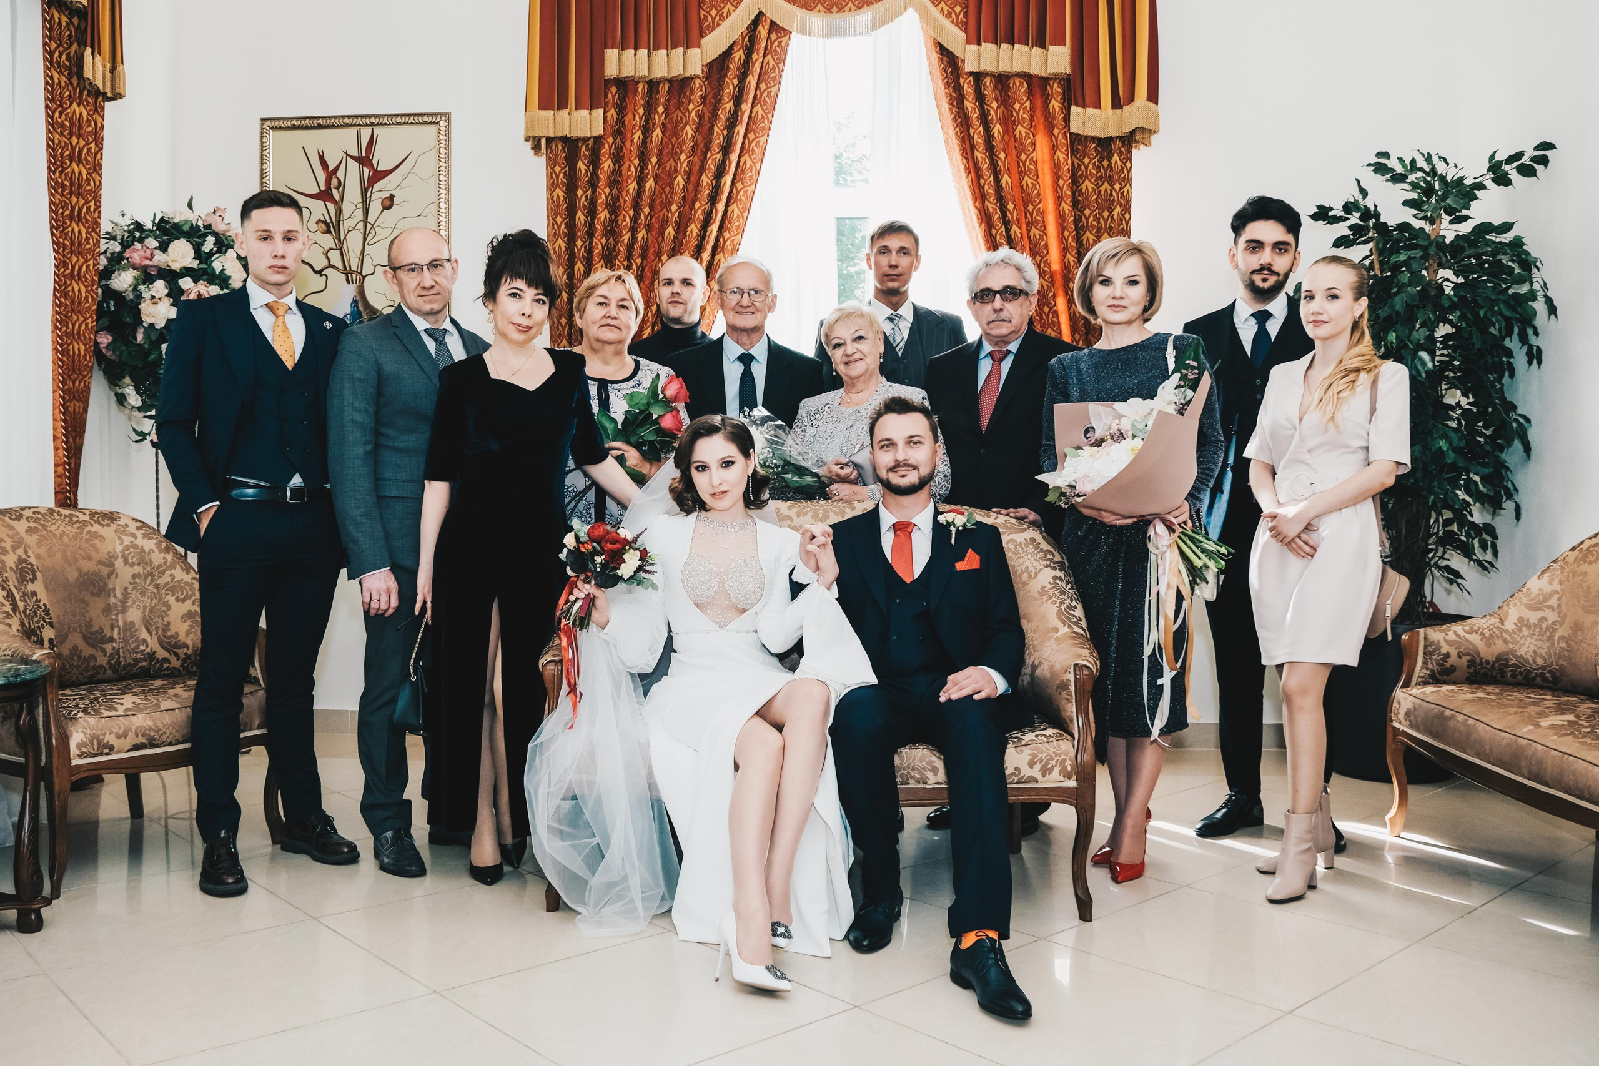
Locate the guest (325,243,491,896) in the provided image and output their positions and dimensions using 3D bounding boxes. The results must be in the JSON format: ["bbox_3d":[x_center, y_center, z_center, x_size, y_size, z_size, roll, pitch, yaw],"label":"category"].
[{"bbox_3d":[-1.110,0.020,3.410,0.510,1.790,0.340,0,0,-34],"label":"guest"}]

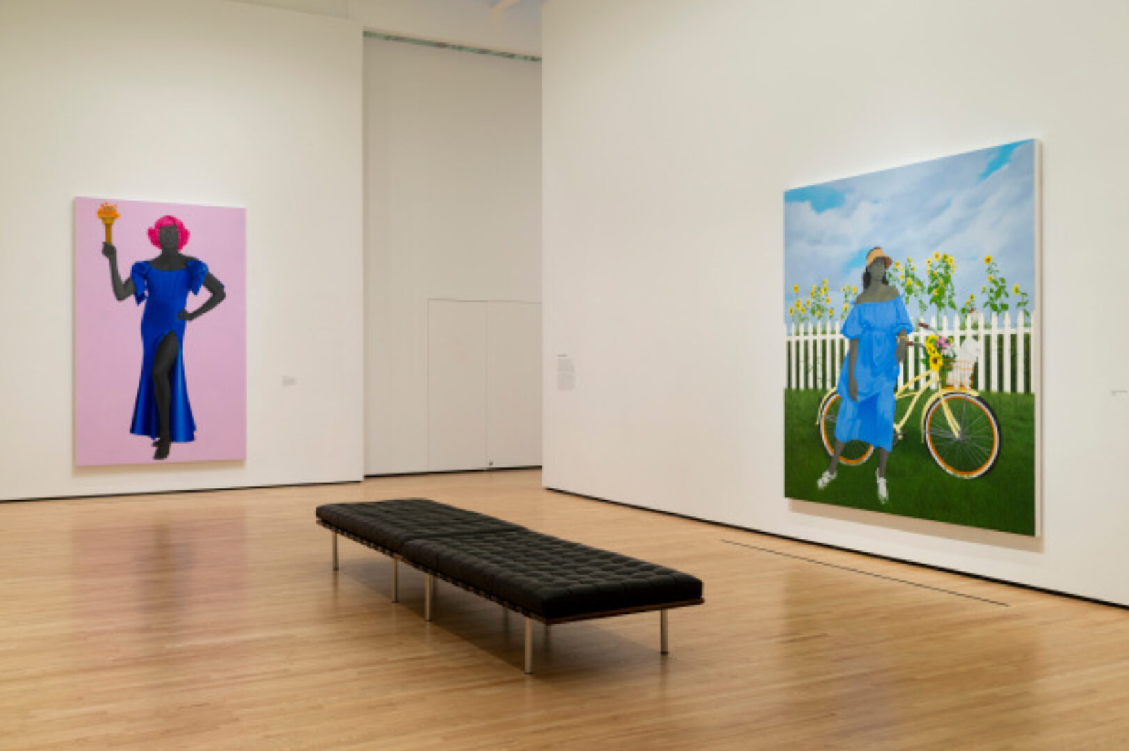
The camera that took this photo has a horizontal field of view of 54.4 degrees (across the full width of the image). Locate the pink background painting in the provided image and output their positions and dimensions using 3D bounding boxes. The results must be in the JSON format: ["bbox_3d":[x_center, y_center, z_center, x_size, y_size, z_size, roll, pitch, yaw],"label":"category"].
[{"bbox_3d":[-4.843,-0.510,13.248,1.943,3.124,0.064,0,0,-29],"label":"pink background painting"}]

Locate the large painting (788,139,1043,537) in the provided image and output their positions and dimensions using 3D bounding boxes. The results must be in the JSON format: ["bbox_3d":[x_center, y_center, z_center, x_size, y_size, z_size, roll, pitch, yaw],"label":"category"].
[{"bbox_3d":[2.588,-0.260,8.554,0.064,2.692,2.565,0,0,-29],"label":"large painting"}]

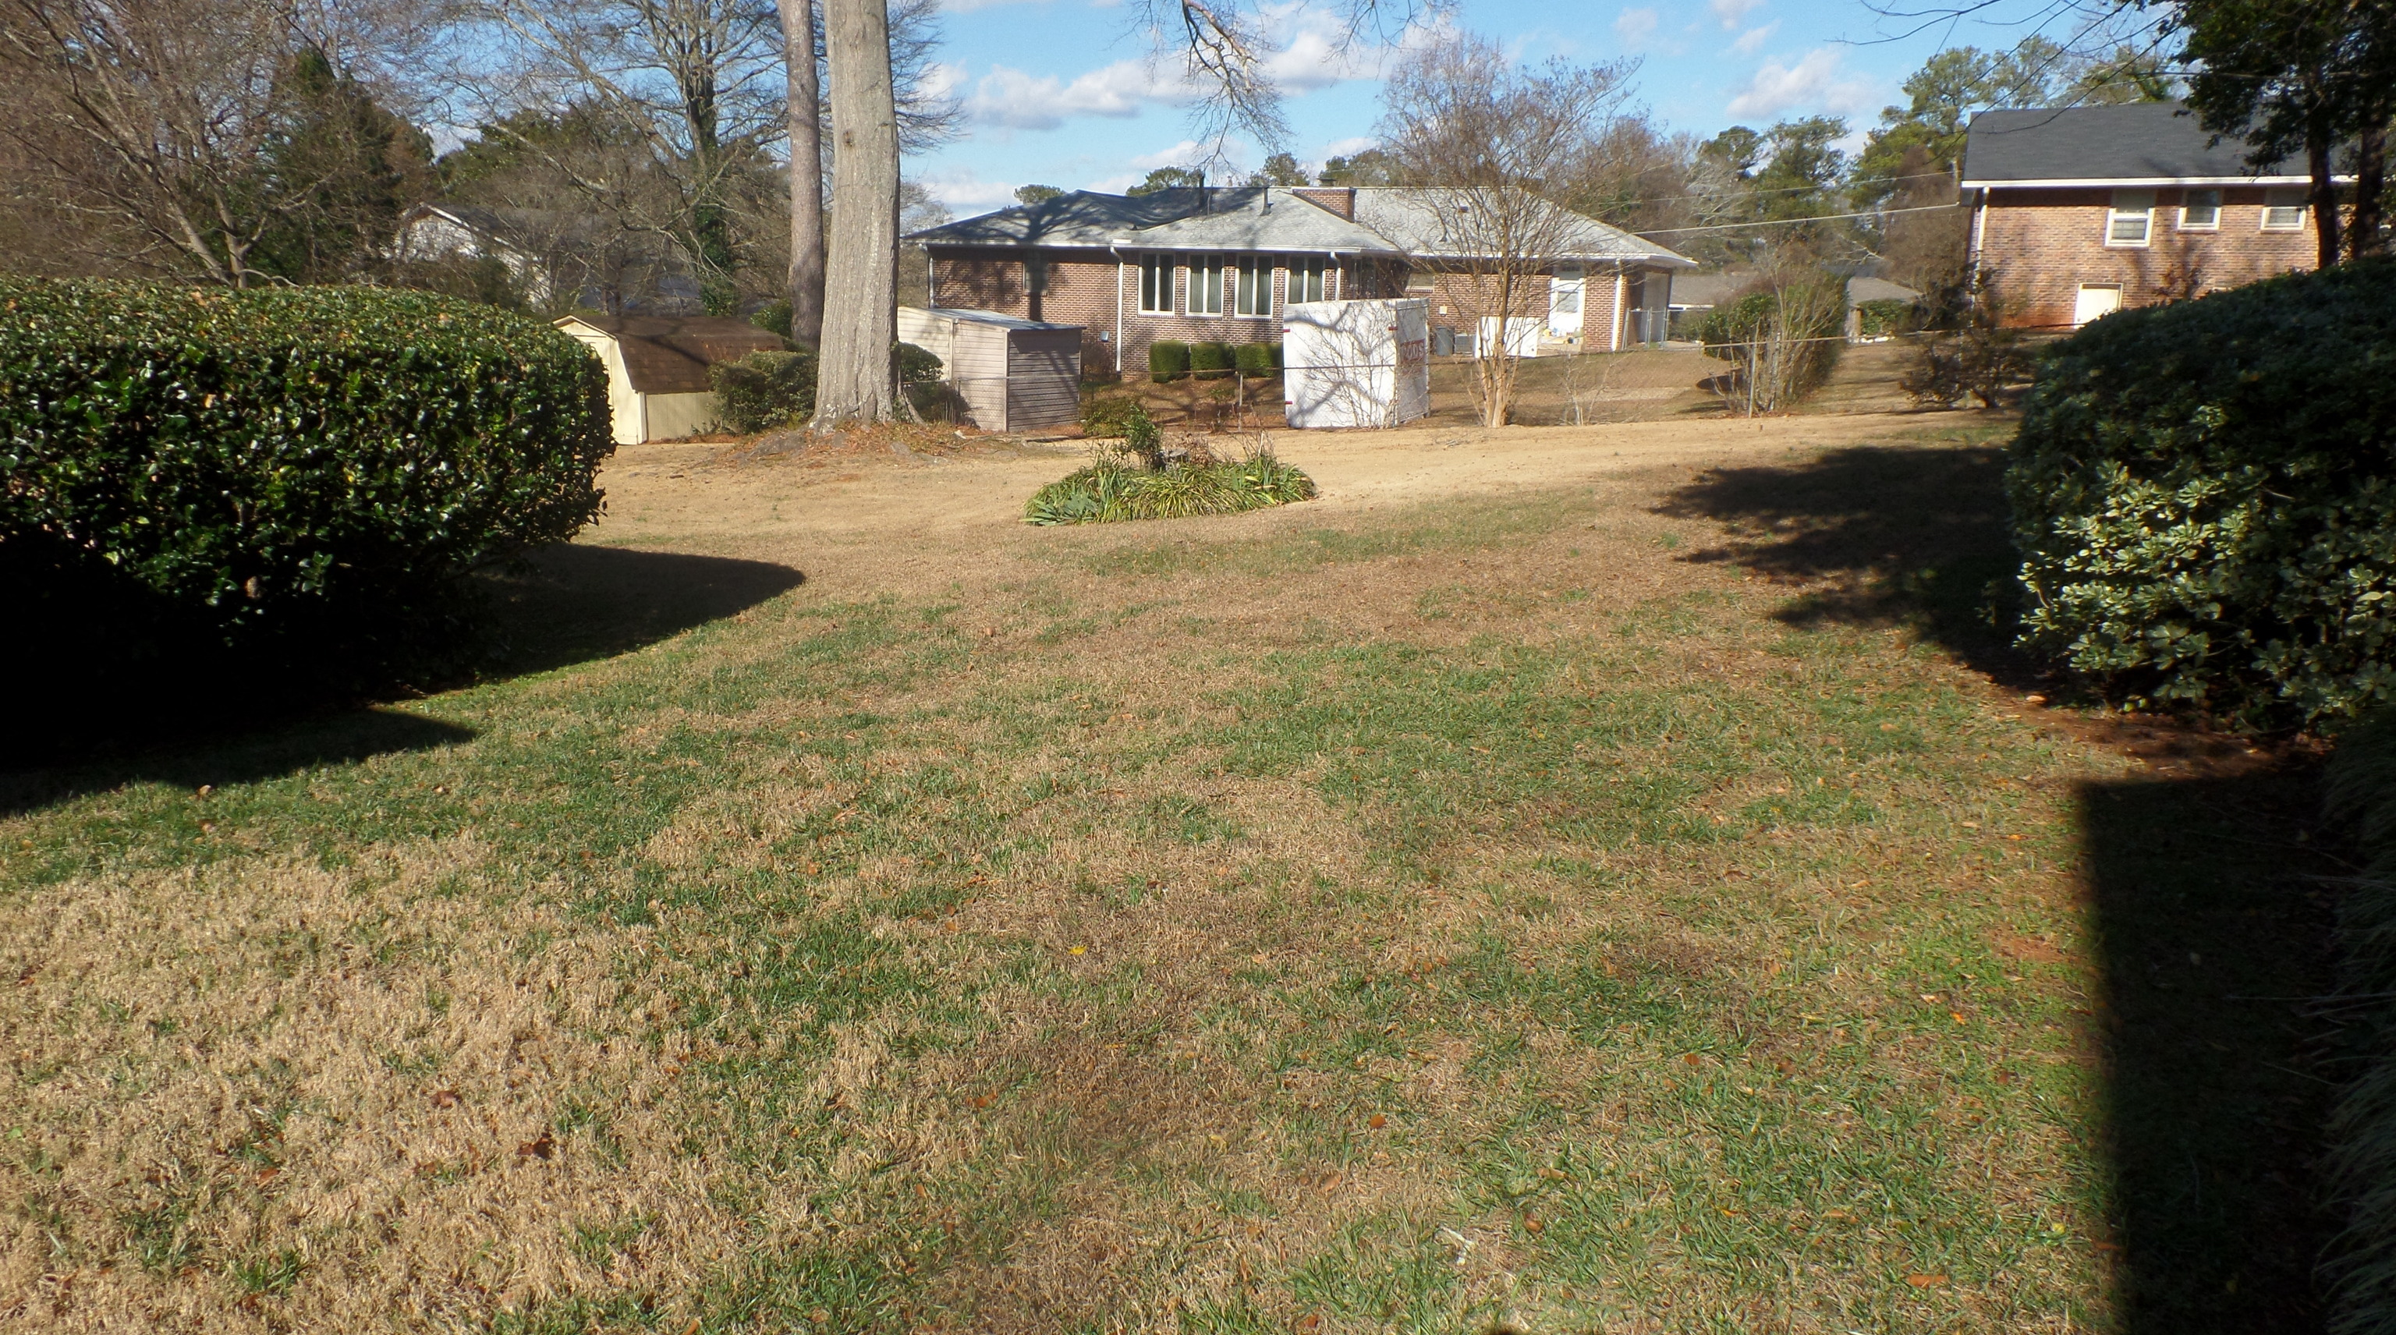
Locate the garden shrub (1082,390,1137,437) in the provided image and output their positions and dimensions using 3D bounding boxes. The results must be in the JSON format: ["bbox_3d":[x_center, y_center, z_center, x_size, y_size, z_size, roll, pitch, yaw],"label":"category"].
[{"bbox_3d":[-1.650,-4.831,30.200,1.277,0.851,1.277,1,12,-3],"label":"garden shrub"}]

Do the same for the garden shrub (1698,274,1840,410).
[{"bbox_3d":[9.713,-5.500,27.000,2.340,2.199,2.106,5,12,19],"label":"garden shrub"}]

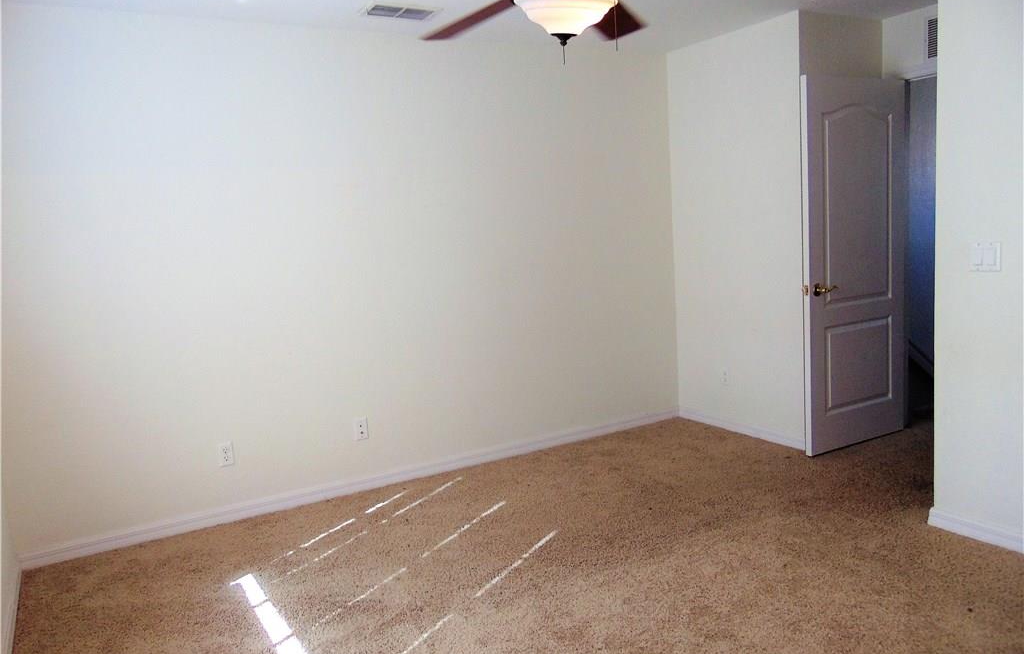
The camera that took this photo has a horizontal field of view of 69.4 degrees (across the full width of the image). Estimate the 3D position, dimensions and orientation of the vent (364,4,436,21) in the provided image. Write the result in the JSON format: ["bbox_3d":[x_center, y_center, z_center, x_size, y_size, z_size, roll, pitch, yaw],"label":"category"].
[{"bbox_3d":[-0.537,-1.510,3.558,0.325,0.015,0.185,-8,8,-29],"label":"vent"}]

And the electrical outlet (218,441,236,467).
[{"bbox_3d":[-1.412,0.632,3.658,0.071,0.115,0.009,-8,8,-29],"label":"electrical outlet"}]

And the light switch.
[{"bbox_3d":[1.814,-0.268,2.840,0.010,0.115,0.116,-8,8,-29],"label":"light switch"}]

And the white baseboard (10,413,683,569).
[{"bbox_3d":[-0.504,0.815,4.208,3.857,0.077,0.016,-8,8,-29],"label":"white baseboard"}]

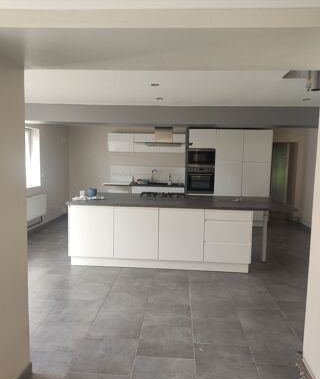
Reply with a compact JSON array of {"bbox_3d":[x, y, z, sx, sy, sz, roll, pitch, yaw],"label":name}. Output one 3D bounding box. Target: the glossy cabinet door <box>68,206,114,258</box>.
[{"bbox_3d":[-0.915,0.565,4.125,0.597,0.700,0.025,2,5,4],"label":"glossy cabinet door"}]

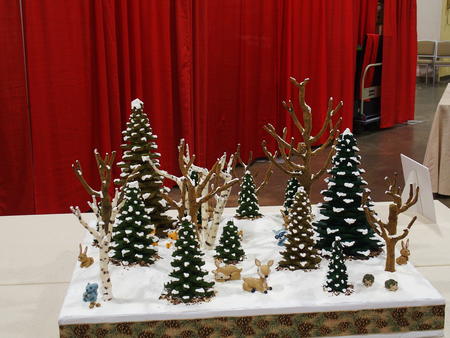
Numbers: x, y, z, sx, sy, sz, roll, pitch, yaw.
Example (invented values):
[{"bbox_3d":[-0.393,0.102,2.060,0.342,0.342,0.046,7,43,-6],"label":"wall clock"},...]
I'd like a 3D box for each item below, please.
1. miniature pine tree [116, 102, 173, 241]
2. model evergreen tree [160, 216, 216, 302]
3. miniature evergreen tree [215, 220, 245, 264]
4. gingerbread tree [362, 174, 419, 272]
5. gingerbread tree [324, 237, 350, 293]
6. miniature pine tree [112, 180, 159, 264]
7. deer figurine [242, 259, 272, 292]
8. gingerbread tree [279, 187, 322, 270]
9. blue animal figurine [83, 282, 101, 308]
[{"bbox_3d":[-0.259,-0.015,2.044,0.198,0.415,0.198,-1,14,-5],"label":"miniature pine tree"},{"bbox_3d":[-0.092,0.212,1.596,0.137,0.196,0.137,-1,14,-5],"label":"model evergreen tree"},{"bbox_3d":[0.012,0.199,1.822,0.089,0.110,0.089,-1,14,-5],"label":"miniature evergreen tree"},{"bbox_3d":[0.447,0.143,1.722,0.148,0.267,0.111,-1,14,-5],"label":"gingerbread tree"},{"bbox_3d":[0.286,0.237,1.625,0.070,0.134,0.070,-1,14,-5],"label":"gingerbread tree"},{"bbox_3d":[-0.256,0.141,1.828,0.144,0.219,0.144,-1,14,-5],"label":"miniature pine tree"},{"bbox_3d":[0.083,0.262,1.644,0.071,0.075,0.048,7,16,24],"label":"deer figurine"},{"bbox_3d":[0.207,0.153,1.784,0.122,0.218,0.122,-1,14,-5],"label":"gingerbread tree"},{"bbox_3d":[-0.323,0.297,1.569,0.036,0.044,0.034,12,18,39],"label":"blue animal figurine"}]

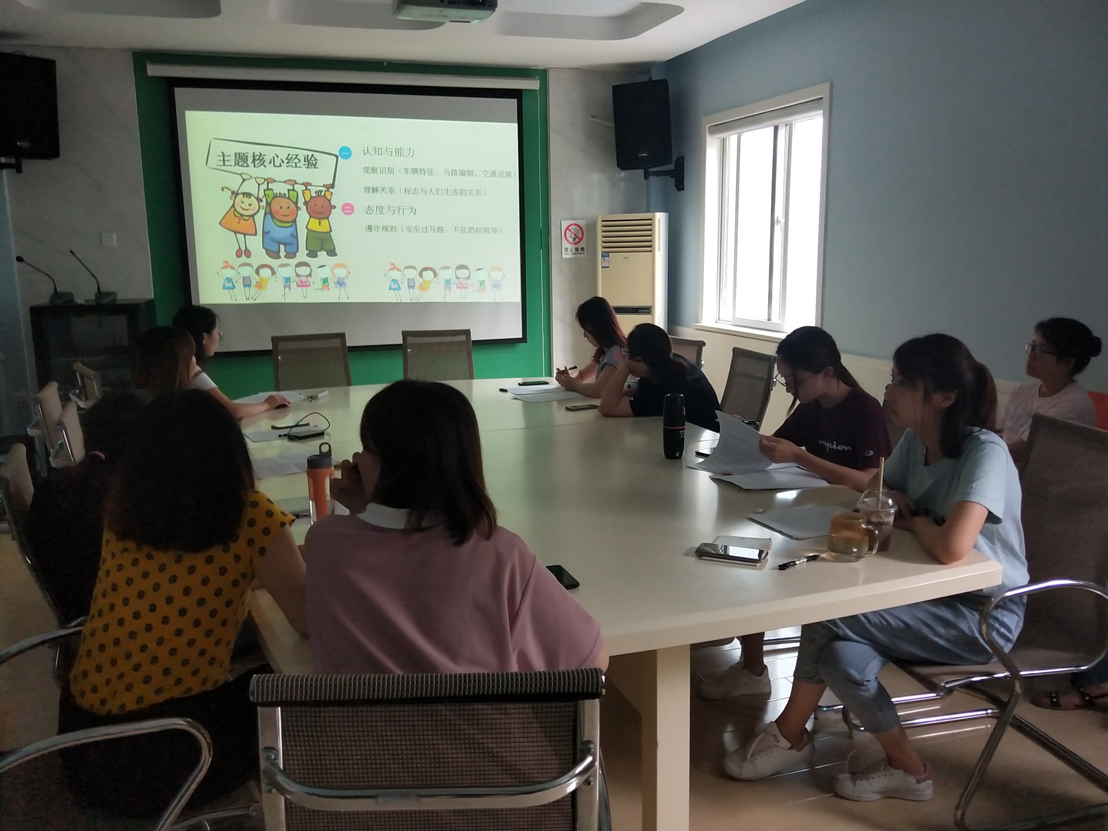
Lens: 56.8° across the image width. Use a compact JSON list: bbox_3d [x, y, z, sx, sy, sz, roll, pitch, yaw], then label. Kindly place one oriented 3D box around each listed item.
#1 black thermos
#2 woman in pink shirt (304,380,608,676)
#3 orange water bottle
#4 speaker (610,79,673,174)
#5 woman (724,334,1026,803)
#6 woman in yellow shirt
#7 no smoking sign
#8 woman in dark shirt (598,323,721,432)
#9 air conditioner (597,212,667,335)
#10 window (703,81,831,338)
[{"bbox_3d":[0.416,0.035,3.533,0.073,0.221,0.073,-2,9,-2],"label":"black thermos"},{"bbox_3d":[-0.145,0.565,1.785,0.520,1.250,0.720,-2,9,-5],"label":"woman in pink shirt"},{"bbox_3d":[-0.610,0.190,2.657,0.071,0.236,0.071,-2,9,-2],"label":"orange water bottle"},{"bbox_3d":[0.694,-2.115,7.460,0.400,0.590,0.340,2,16,19],"label":"speaker"},{"bbox_3d":[0.826,0.423,2.571,0.720,1.240,0.500,-1,9,3],"label":"woman"},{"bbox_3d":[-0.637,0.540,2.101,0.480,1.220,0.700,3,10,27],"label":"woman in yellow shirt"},{"bbox_3d":[0.156,-1.366,7.945,0.200,0.287,0.010,-5,10,-22],"label":"no smoking sign"},{"bbox_3d":[0.483,0.155,4.554,0.720,1.160,0.500,-3,9,-8],"label":"woman in dark shirt"},{"bbox_3d":[0.623,-0.682,7.942,0.480,1.740,0.290,3,10,25],"label":"air conditioner"},{"bbox_3d":[1.386,-1.306,6.792,0.150,1.490,1.500,-5,10,-22],"label":"window"}]

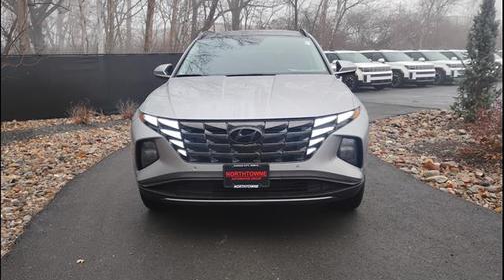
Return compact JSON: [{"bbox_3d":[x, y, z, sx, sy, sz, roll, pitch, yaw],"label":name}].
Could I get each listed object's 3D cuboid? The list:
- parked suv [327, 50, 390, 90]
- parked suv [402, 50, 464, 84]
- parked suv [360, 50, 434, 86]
[{"bbox_3d":[4.392,-3.343,19.420,1.920,1.740,4.830,-6,12,-25],"label":"parked suv"},{"bbox_3d":[9.261,-3.900,21.779,1.920,1.740,4.830,-6,12,-25],"label":"parked suv"},{"bbox_3d":[6.818,-3.623,20.606,1.920,1.740,4.830,-6,12,-25],"label":"parked suv"}]

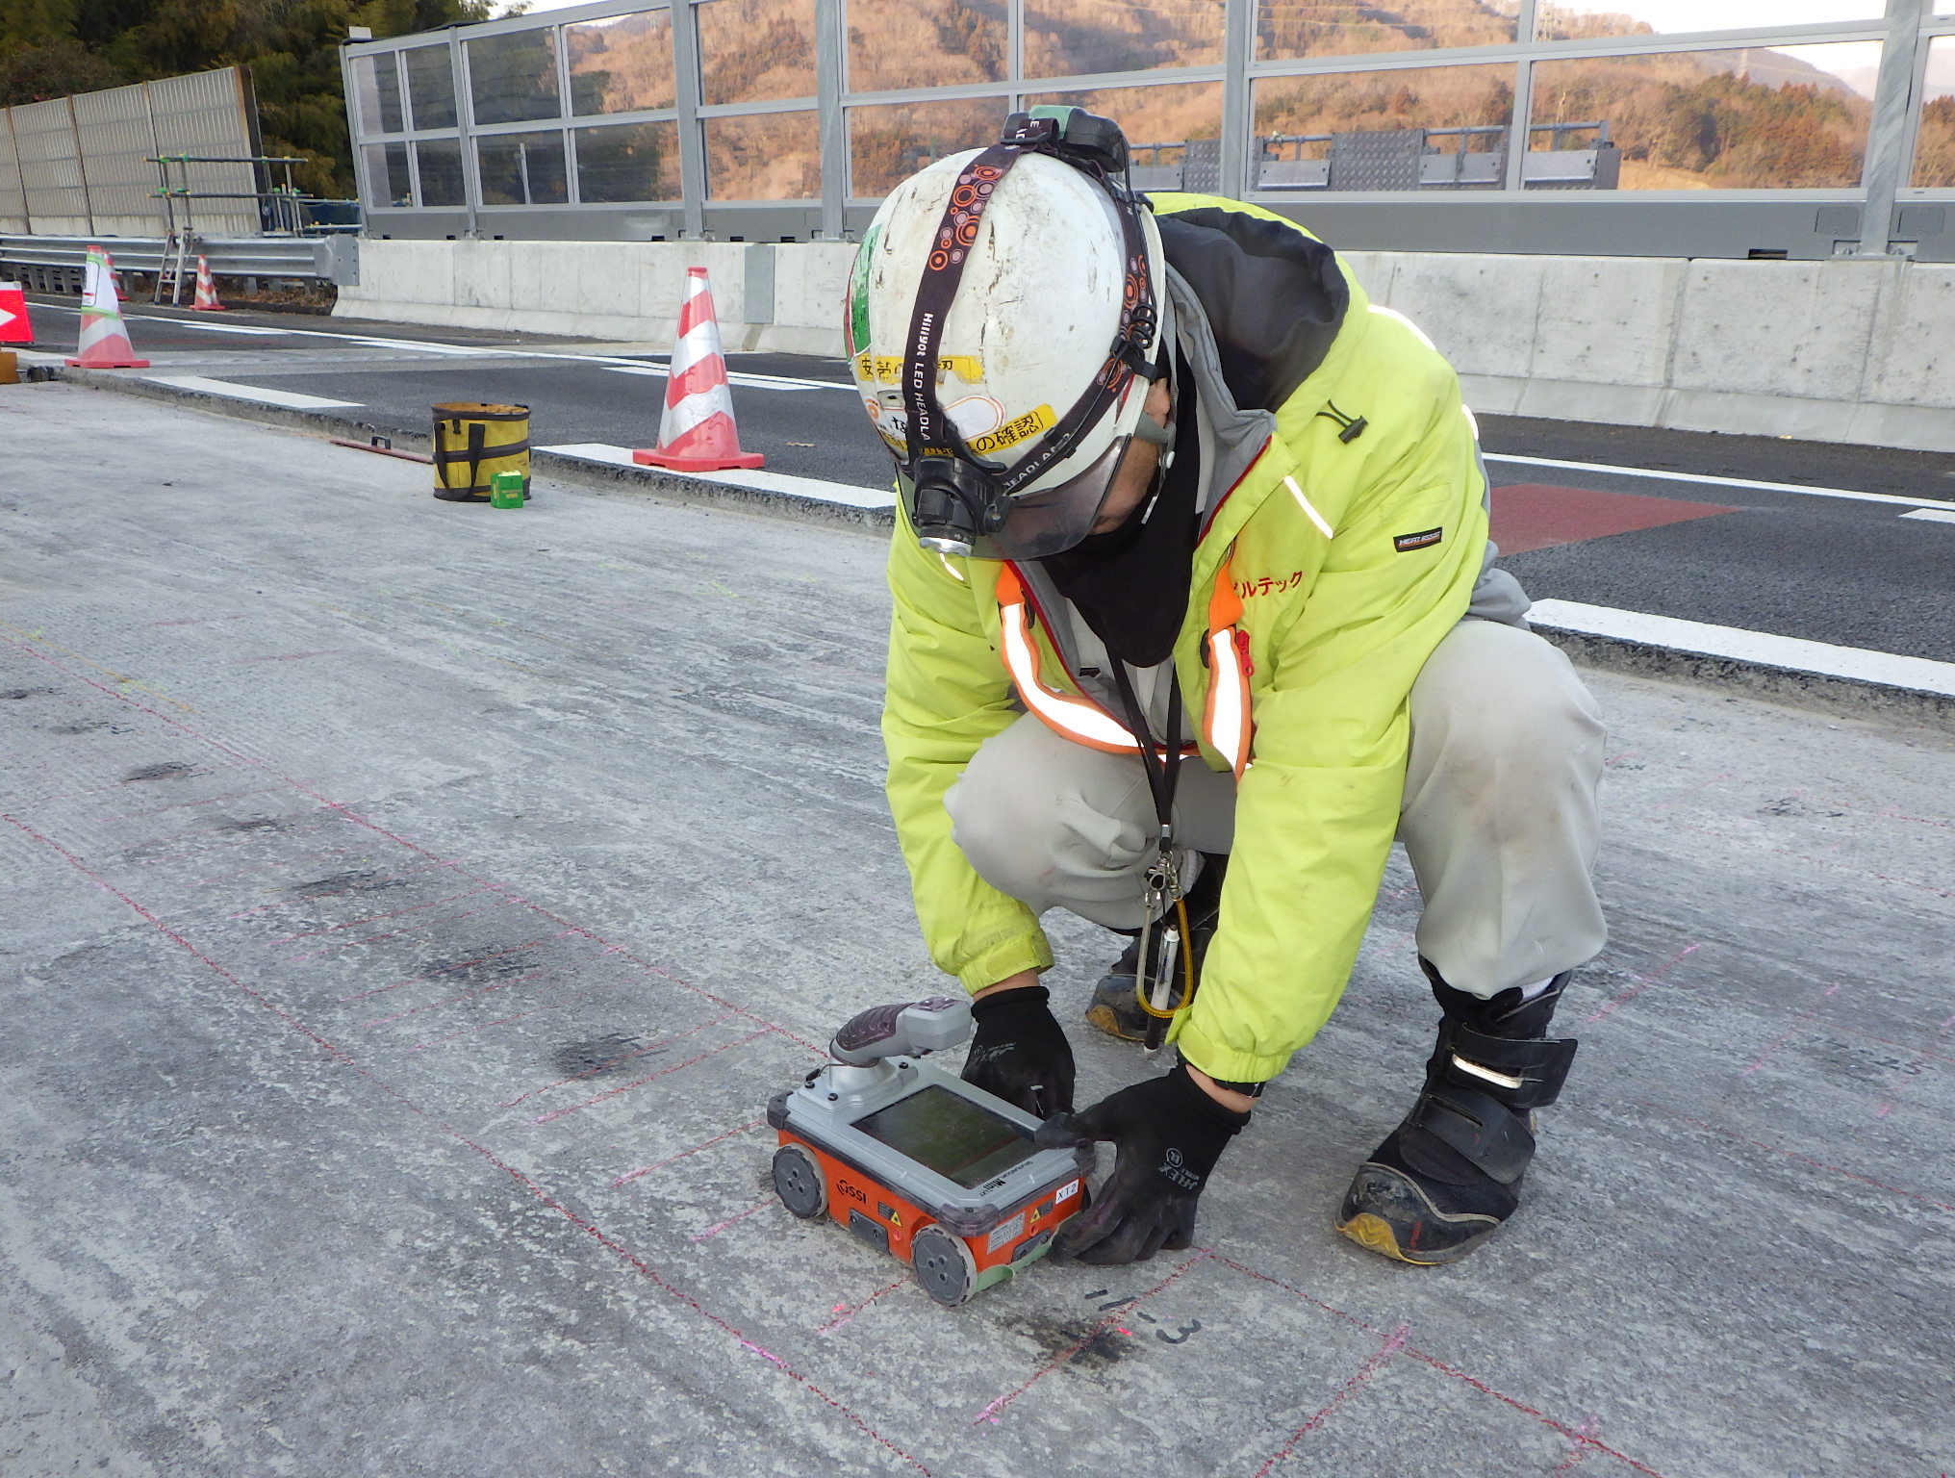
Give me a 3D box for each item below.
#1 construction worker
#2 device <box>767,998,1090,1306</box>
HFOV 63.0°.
[{"bbox_3d":[0.288,-0.082,1.429,0.570,0.890,0.780,13,19,33],"label":"construction worker"},{"bbox_3d":[-0.035,0.307,1.278,0.243,0.200,0.155,16,21,41],"label":"device"}]

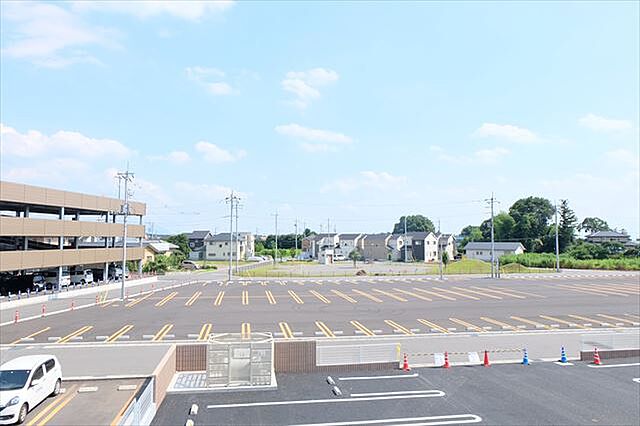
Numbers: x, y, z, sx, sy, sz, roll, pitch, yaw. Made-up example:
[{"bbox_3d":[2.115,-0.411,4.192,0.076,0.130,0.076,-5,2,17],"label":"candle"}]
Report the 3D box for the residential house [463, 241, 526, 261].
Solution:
[{"bbox_3d":[52.879,11.748,128.793,15.500,5.700,8.000,-3,-5,44],"label":"residential house"}]

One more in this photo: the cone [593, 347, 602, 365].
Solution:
[{"bbox_3d":[12.235,6.300,18.800,0.380,0.700,0.380,-2,-4,33],"label":"cone"}]

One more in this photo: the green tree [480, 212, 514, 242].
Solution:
[{"bbox_3d":[52.934,7.151,127.530,10.807,14.333,10.807,-1,-4,22],"label":"green tree"}]

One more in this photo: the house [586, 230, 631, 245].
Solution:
[{"bbox_3d":[106.641,10.596,157.697,14.500,7.400,9.500,-3,-5,38],"label":"house"}]

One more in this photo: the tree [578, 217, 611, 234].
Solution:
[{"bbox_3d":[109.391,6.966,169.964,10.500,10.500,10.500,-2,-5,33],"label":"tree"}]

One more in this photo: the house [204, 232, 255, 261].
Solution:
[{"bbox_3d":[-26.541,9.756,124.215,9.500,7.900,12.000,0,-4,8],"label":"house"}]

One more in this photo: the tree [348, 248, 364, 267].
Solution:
[{"bbox_3d":[8.069,10.008,96.065,3.200,4.200,3.200,0,-4,5],"label":"tree"}]

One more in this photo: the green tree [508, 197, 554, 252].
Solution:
[{"bbox_3d":[62.432,4.670,125.372,13.888,19.132,13.888,-1,-4,26],"label":"green tree"}]

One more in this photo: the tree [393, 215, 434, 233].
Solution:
[{"bbox_3d":[35.030,8.419,159.483,15.760,15.747,15.760,0,-4,12],"label":"tree"}]

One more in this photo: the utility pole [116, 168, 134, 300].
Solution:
[{"bbox_3d":[-18.205,2.063,39.847,1.600,12.000,1.000,1,-4,-10],"label":"utility pole"}]

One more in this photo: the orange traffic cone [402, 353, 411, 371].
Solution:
[{"bbox_3d":[3.875,6.652,19.110,0.360,0.700,0.360,0,-4,5],"label":"orange traffic cone"}]

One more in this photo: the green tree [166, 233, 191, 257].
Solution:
[{"bbox_3d":[-31.439,8.018,94.766,5.570,7.139,5.570,2,-4,-18],"label":"green tree"}]

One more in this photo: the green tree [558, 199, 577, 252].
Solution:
[{"bbox_3d":[69.591,4.897,119.410,5.347,17.995,5.347,-2,-4,30],"label":"green tree"}]

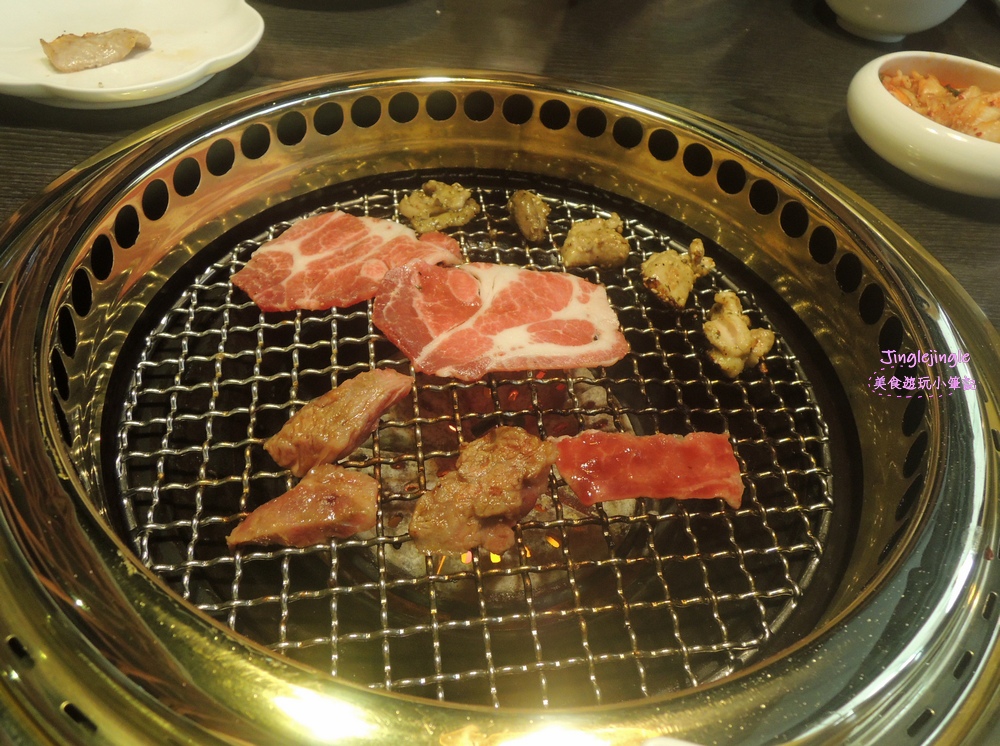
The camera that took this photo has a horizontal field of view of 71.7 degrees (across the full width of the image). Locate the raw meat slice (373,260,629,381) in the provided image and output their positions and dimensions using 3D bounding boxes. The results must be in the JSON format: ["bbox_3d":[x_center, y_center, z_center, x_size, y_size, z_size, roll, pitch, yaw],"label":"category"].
[{"bbox_3d":[0.000,-0.025,0.313,0.116,0.012,0.077,4,48,-3],"label":"raw meat slice"}]

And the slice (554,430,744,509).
[{"bbox_3d":[0.056,0.036,0.267,0.075,0.009,0.035,3,48,-4],"label":"slice"}]

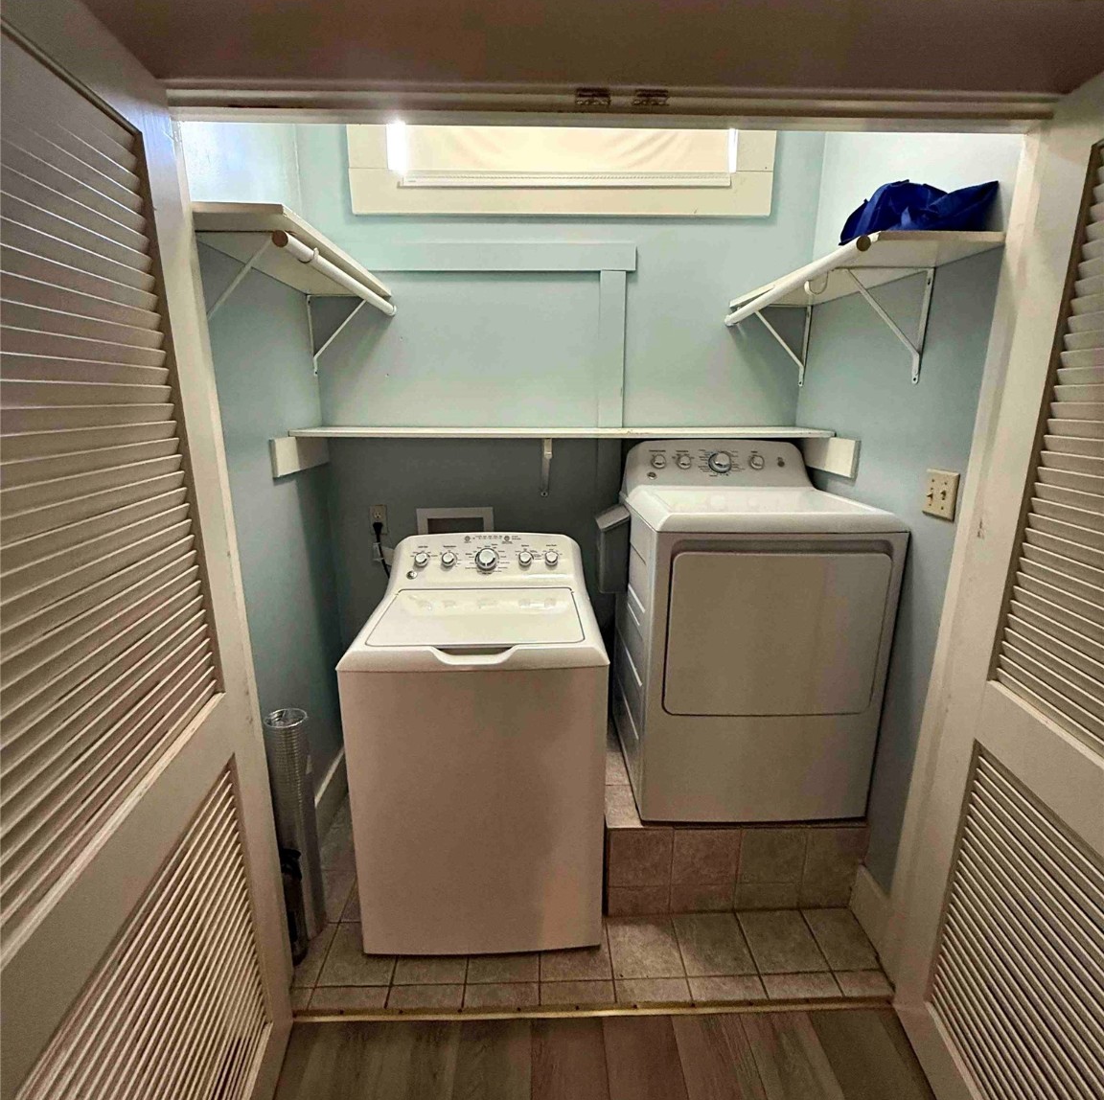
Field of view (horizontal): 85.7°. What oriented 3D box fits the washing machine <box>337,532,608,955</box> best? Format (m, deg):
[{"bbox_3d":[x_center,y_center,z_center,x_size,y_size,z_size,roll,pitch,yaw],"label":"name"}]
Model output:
[{"bbox_3d":[-0.212,0.563,1.921,0.688,1.115,0.687,-1,14,-2],"label":"washing machine"}]

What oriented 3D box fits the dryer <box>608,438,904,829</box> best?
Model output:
[{"bbox_3d":[0.606,0.215,1.998,0.688,1.112,0.705,0,14,-2],"label":"dryer"}]

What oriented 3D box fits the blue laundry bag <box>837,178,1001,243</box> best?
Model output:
[{"bbox_3d":[0.815,-0.772,1.374,0.276,0.138,0.230,0,14,-2],"label":"blue laundry bag"}]

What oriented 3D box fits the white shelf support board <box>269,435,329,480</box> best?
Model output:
[{"bbox_3d":[-0.845,-0.332,2.030,0.020,0.115,0.466,0,14,-2],"label":"white shelf support board"}]

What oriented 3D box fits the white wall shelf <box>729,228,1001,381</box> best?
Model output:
[{"bbox_3d":[0.804,-0.643,1.757,0.310,0.303,0.950,0,14,-2],"label":"white wall shelf"}]

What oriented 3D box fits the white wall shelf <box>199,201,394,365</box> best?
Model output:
[{"bbox_3d":[-0.690,-0.662,1.675,0.311,0.298,0.999,0,14,-2],"label":"white wall shelf"}]

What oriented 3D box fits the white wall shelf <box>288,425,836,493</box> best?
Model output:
[{"bbox_3d":[0.045,-0.302,2.147,1.806,0.262,0.312,0,14,-2],"label":"white wall shelf"}]

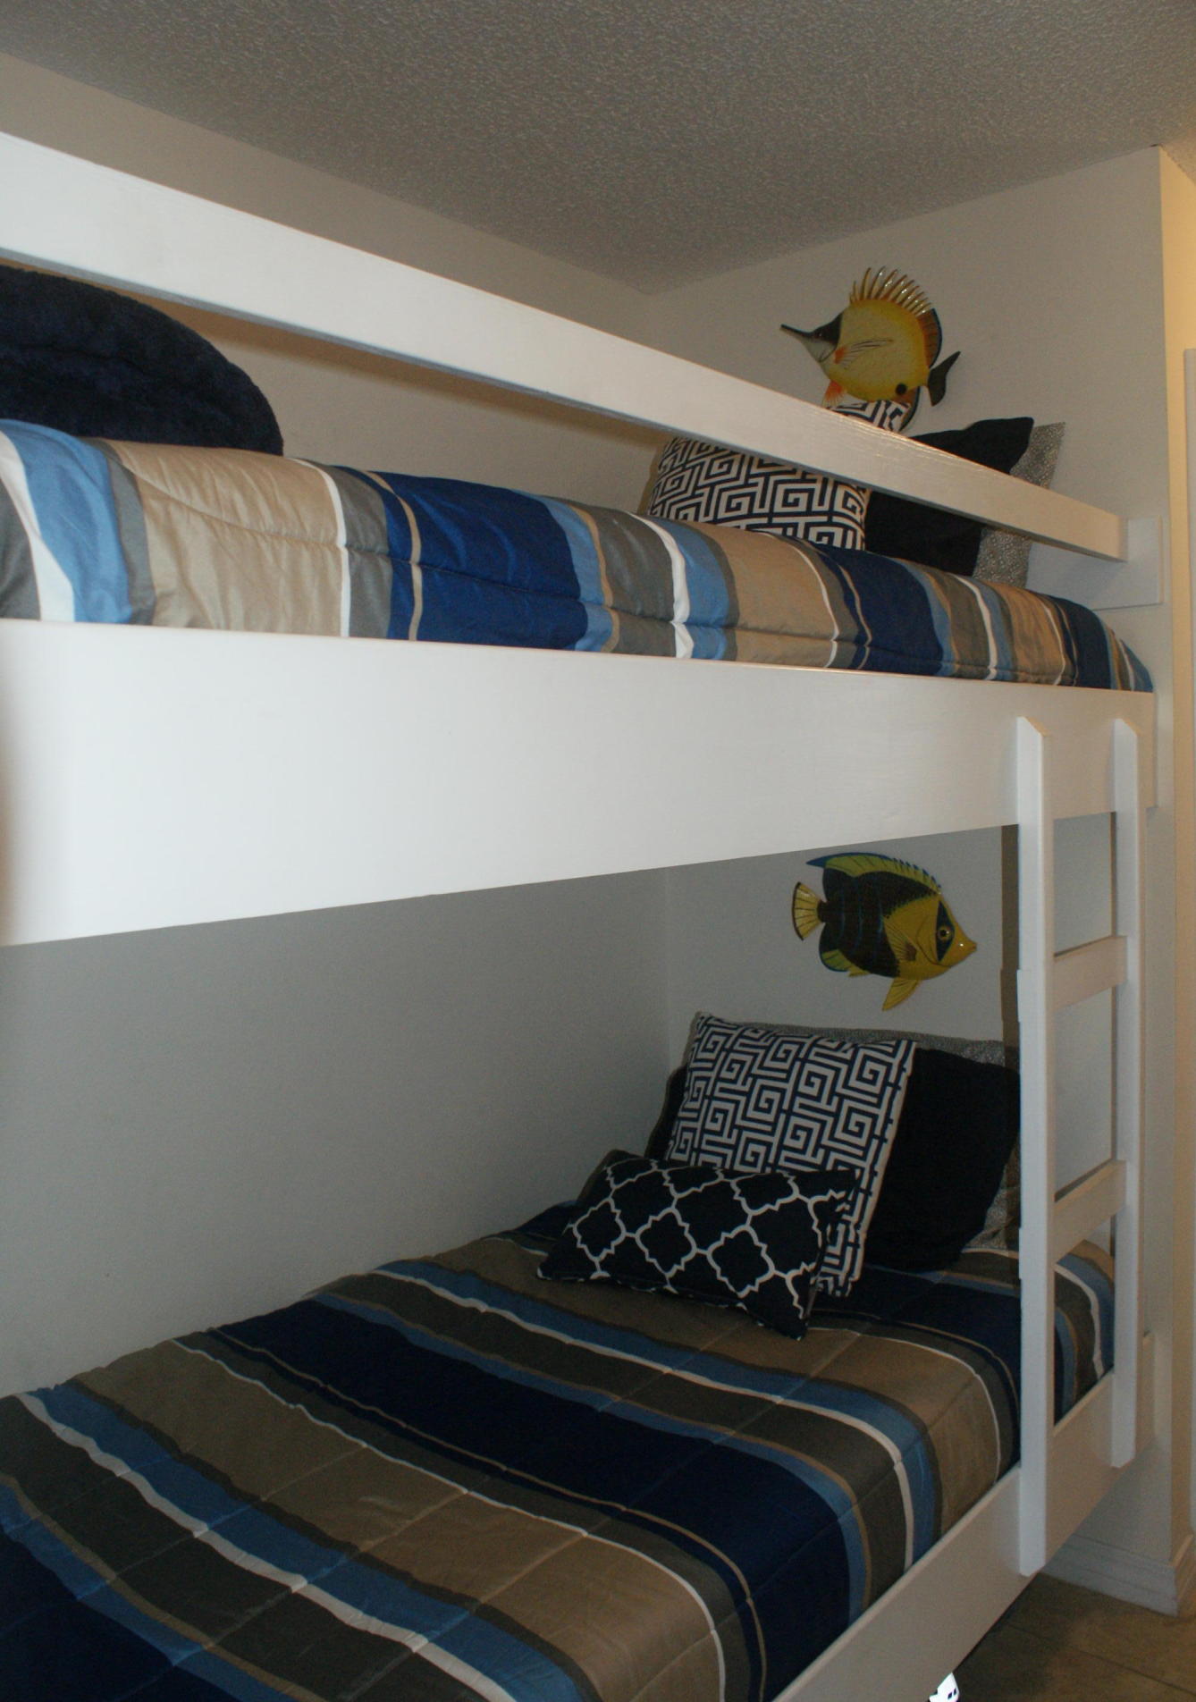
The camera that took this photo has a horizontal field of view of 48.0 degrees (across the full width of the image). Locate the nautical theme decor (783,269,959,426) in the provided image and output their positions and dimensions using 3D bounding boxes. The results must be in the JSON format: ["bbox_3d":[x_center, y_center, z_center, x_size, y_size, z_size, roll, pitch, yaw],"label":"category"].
[{"bbox_3d":[0.484,-0.888,2.411,0.365,0.306,0.050,1,5,41],"label":"nautical theme decor"}]

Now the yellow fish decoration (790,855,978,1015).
[{"bbox_3d":[0.520,0.149,2.471,0.380,0.294,0.050,1,5,41],"label":"yellow fish decoration"}]

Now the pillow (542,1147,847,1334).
[{"bbox_3d":[0.148,0.591,2.123,0.480,0.120,0.280,-3,44,39],"label":"pillow"}]

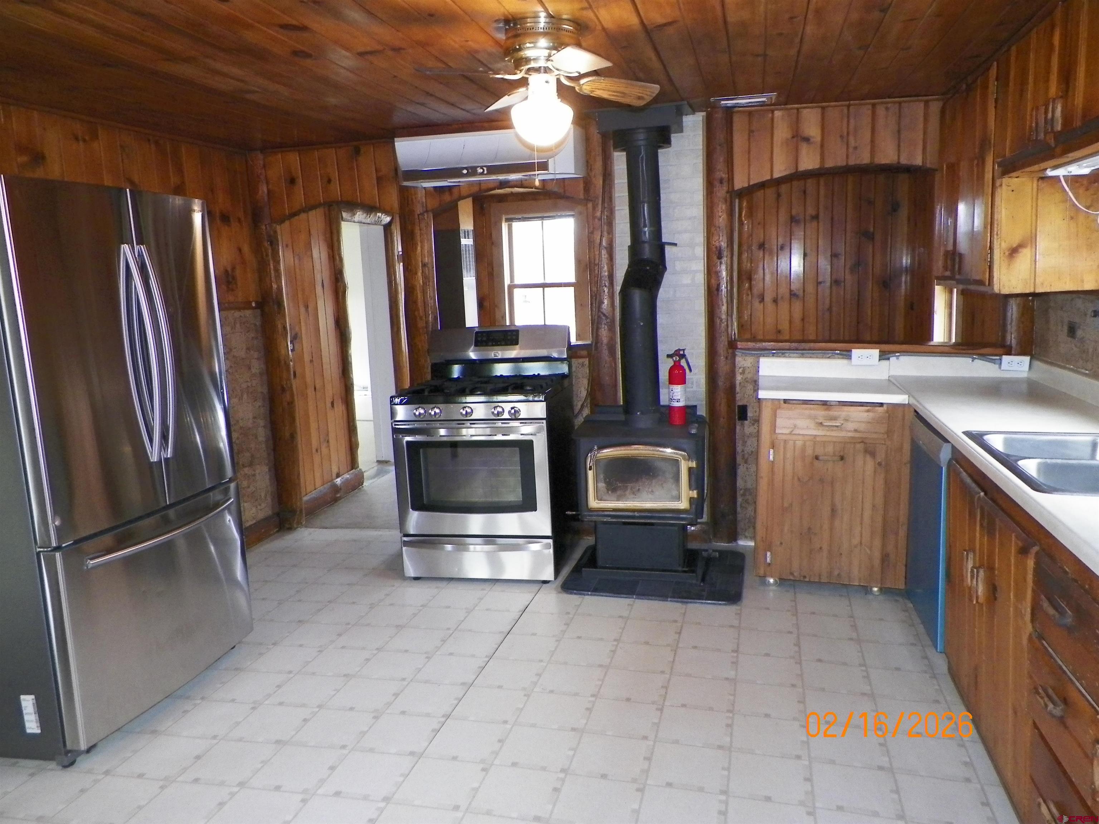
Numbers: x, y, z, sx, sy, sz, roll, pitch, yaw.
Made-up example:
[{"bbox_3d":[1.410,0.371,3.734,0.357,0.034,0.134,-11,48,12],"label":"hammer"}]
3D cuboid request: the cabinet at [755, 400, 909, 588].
[{"bbox_3d":[1.333,0.328,3.825,0.639,0.833,0.595,1,9,15],"label":"cabinet"}]

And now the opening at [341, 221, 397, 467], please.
[{"bbox_3d":[-1.354,-0.434,5.977,0.139,1.933,0.684,1,9,15],"label":"opening"}]

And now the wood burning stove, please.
[{"bbox_3d":[0.441,-0.334,3.848,0.595,2.201,0.615,1,9,15],"label":"wood burning stove"}]

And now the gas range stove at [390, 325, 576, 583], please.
[{"bbox_3d":[-0.316,0.195,4.087,0.753,1.190,0.684,0,9,9],"label":"gas range stove"}]

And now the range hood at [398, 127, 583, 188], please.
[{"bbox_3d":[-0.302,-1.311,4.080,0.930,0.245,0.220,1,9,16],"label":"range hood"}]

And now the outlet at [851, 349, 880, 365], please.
[{"bbox_3d":[1.579,-0.272,3.968,0.127,0.074,0.040,1,9,15],"label":"outlet"}]

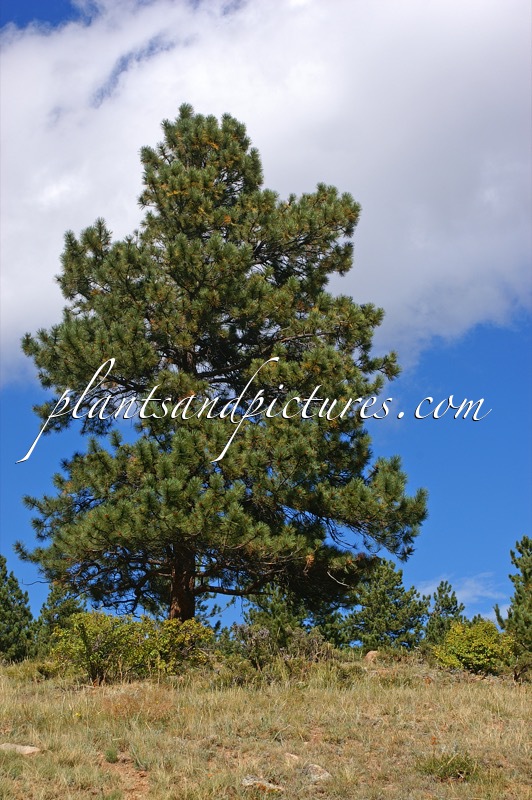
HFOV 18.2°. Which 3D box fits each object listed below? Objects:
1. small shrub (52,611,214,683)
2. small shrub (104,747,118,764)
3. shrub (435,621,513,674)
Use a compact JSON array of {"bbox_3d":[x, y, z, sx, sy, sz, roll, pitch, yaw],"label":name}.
[{"bbox_3d":[-2.291,4.263,28.800,2.750,1.250,1.750,0,-9,0],"label":"small shrub"},{"bbox_3d":[-1.373,3.159,14.800,0.120,0.160,0.120,0,-9,0],"label":"small shrub"},{"bbox_3d":[3.881,4.607,31.000,1.450,1.020,1.250,0,-9,0],"label":"shrub"}]

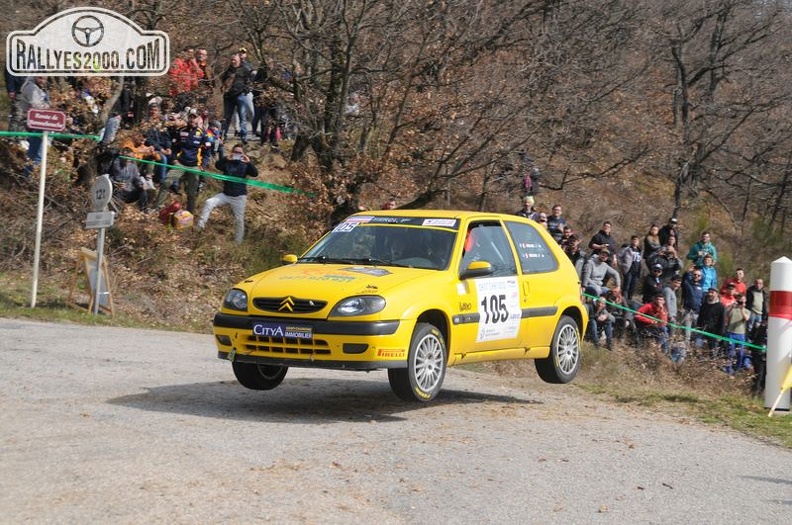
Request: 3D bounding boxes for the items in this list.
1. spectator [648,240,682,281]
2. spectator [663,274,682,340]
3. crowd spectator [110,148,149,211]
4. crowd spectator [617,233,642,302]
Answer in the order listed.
[{"bbox_3d":[6.146,0.234,42.019,0.750,1.700,0.500,2,1,-6],"label":"spectator"},{"bbox_3d":[6.103,1.095,40.518,0.500,1.620,0.500,4,2,41],"label":"spectator"},{"bbox_3d":[-4.647,-1.436,32.012,0.600,1.120,0.780,2,1,-23],"label":"crowd spectator"},{"bbox_3d":[5.116,0.207,40.500,0.540,1.600,0.400,3,1,-22],"label":"crowd spectator"}]

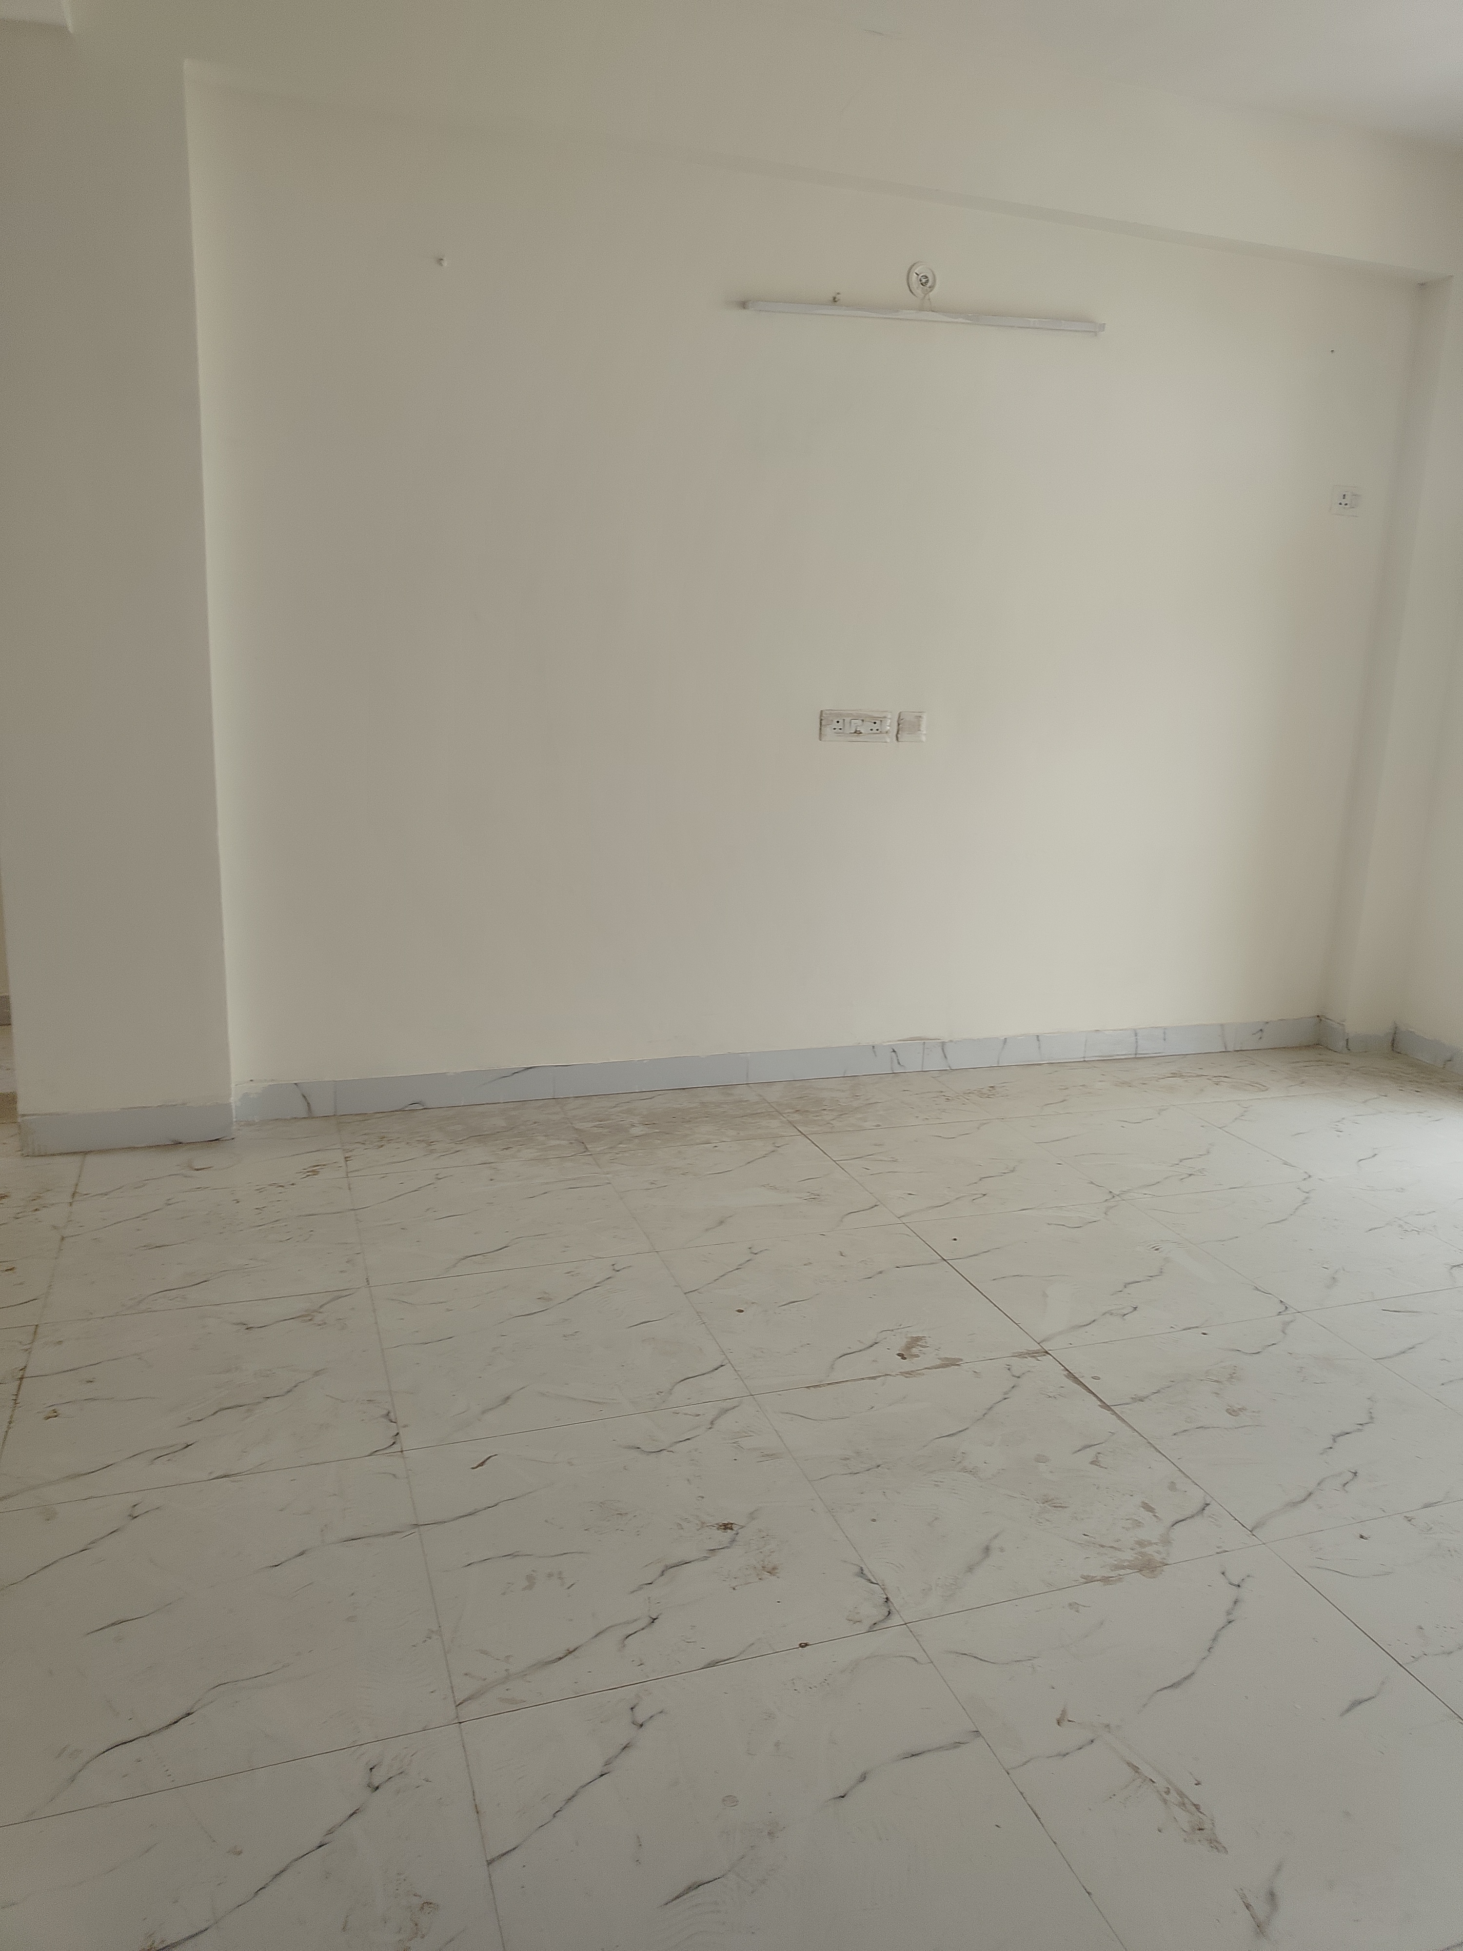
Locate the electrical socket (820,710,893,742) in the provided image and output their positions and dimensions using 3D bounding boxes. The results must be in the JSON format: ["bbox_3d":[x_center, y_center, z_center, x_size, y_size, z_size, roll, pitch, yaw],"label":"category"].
[{"bbox_3d":[0.367,-0.723,3.938,0.228,0.089,0.020,-2,14,-20],"label":"electrical socket"}]

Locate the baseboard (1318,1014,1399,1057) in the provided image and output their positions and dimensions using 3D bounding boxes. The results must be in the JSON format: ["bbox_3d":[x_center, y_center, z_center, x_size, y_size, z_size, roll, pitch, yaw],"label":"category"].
[{"bbox_3d":[2.202,0.208,4.781,0.204,0.099,0.140,-2,14,-20],"label":"baseboard"}]

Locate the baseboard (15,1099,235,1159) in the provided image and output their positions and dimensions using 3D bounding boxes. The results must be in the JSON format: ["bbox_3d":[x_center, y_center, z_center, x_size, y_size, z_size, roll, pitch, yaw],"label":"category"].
[{"bbox_3d":[-1.509,0.384,3.387,0.485,0.099,0.020,-2,14,-20],"label":"baseboard"}]

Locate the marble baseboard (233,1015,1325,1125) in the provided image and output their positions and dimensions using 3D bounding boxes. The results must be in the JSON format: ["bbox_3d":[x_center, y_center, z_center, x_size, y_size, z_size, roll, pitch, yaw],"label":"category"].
[{"bbox_3d":[0.381,0.267,4.211,3.630,0.099,0.020,-2,14,-20],"label":"marble baseboard"}]

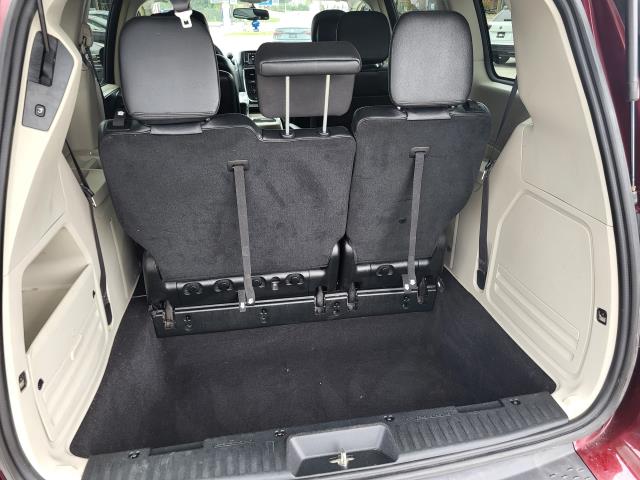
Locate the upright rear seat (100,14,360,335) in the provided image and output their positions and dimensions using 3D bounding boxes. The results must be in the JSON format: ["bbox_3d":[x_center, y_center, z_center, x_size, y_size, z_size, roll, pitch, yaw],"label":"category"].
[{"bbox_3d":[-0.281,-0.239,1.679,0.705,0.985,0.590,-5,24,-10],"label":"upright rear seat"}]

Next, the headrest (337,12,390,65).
[{"bbox_3d":[0.187,-0.922,2.202,0.250,0.214,0.130,-5,24,-10],"label":"headrest"}]

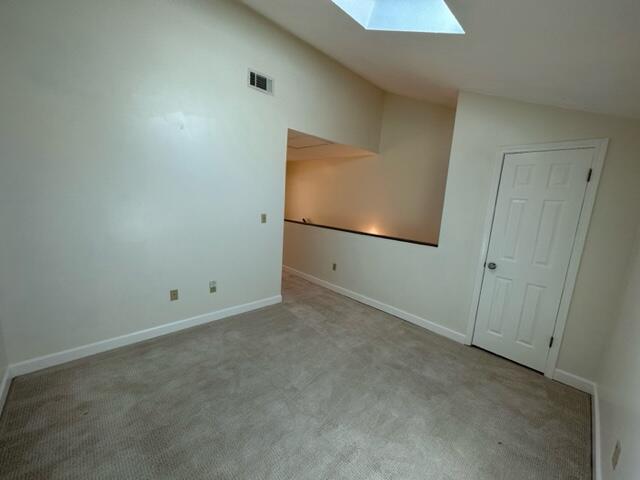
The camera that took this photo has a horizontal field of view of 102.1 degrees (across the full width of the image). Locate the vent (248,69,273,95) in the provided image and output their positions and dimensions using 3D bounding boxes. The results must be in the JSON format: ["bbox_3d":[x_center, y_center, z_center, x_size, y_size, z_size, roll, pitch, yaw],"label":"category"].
[{"bbox_3d":[-0.685,-1.817,3.004,0.325,0.185,0.022,-5,13,-44],"label":"vent"}]

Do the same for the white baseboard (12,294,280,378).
[{"bbox_3d":[-1.466,0.923,2.853,2.519,0.109,0.022,-5,13,-44],"label":"white baseboard"}]

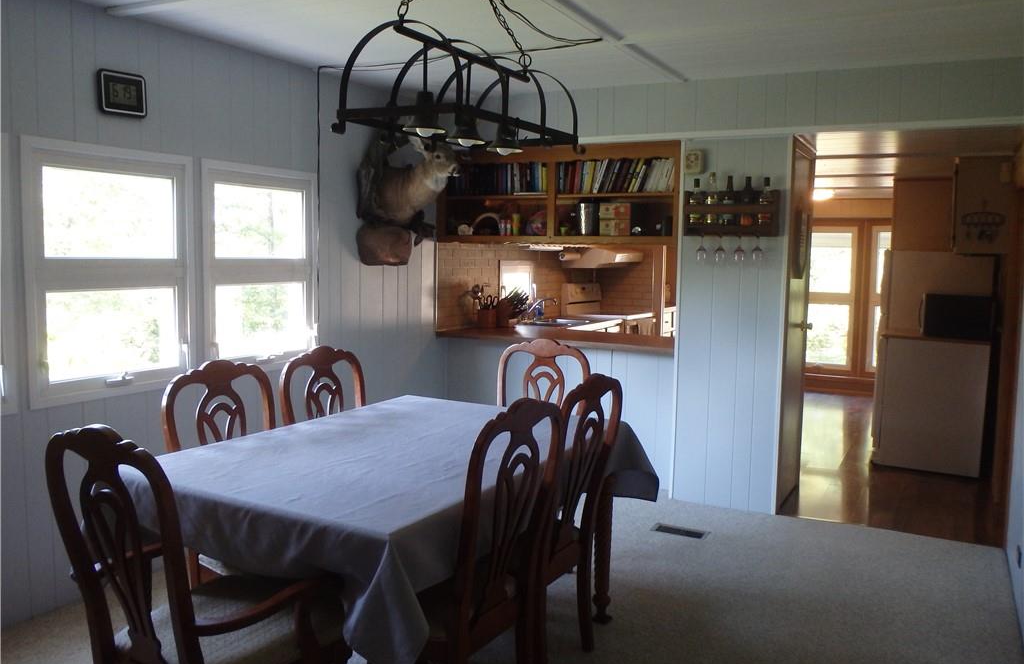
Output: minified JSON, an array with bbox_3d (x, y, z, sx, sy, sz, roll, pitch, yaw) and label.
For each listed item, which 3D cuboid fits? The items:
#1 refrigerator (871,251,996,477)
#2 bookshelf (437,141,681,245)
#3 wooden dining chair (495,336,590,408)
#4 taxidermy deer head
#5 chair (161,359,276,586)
[{"bbox_3d":[2.971,0.184,5.851,0.648,1.473,0.680,4,7,28],"label":"refrigerator"},{"bbox_3d":[0.298,-0.860,5.242,1.641,0.606,0.300,4,7,28],"label":"bookshelf"},{"bbox_3d":[0.015,0.573,3.571,0.560,1.044,0.580,4,7,28],"label":"wooden dining chair"},{"bbox_3d":[-0.563,-0.866,4.808,0.529,0.536,0.392,3,6,18],"label":"taxidermy deer head"},{"bbox_3d":[-0.800,0.632,2.842,0.560,1.044,0.500,4,7,28],"label":"chair"}]

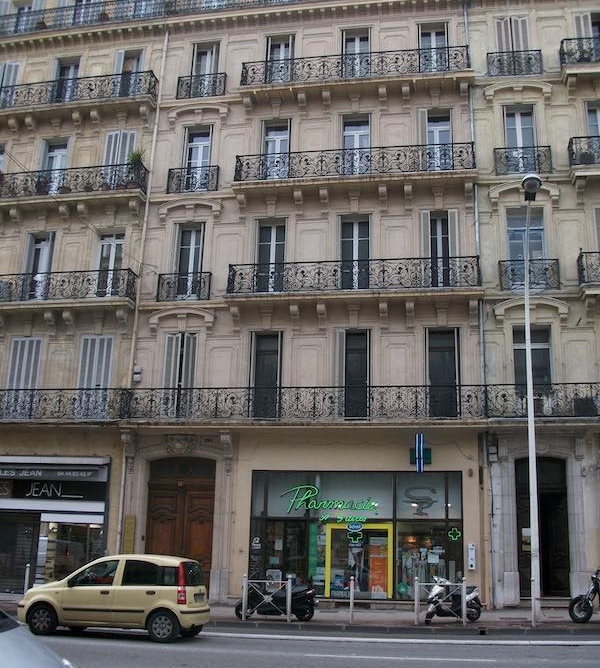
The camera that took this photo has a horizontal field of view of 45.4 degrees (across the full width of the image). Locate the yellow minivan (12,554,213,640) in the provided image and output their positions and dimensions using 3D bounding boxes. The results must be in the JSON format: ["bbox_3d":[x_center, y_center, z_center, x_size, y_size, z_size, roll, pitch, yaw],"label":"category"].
[{"bbox_3d":[-3.577,5.036,13.998,3.540,1.540,1.580,-1,-16,8],"label":"yellow minivan"}]

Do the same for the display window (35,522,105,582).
[{"bbox_3d":[-6.653,6.438,20.748,1.980,1.856,0.150,-1,-16,9],"label":"display window"}]

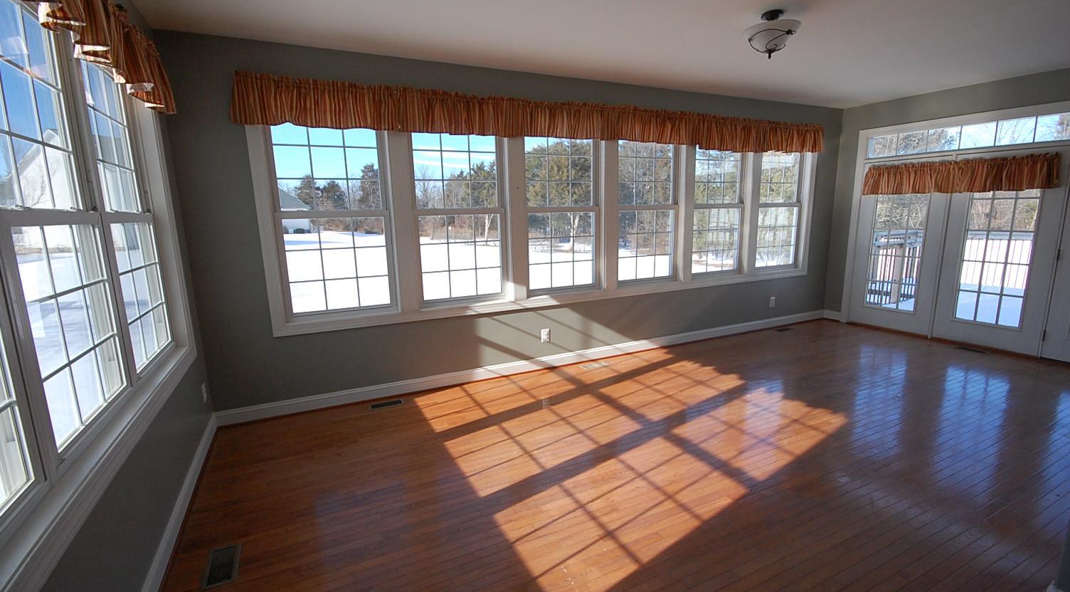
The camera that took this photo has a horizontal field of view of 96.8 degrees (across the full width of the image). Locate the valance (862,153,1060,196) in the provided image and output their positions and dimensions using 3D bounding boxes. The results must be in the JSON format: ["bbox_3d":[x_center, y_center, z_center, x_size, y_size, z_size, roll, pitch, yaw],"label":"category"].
[{"bbox_3d":[4.417,-1.274,5.090,0.100,0.340,1.680,-6,12,-26],"label":"valance"}]

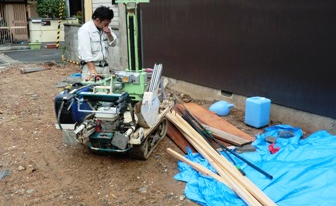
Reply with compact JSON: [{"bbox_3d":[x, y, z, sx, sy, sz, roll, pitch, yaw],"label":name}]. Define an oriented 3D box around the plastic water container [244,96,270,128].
[{"bbox_3d":[1.294,0.141,4.814,0.240,0.355,0.250,-9,17,-35],"label":"plastic water container"}]

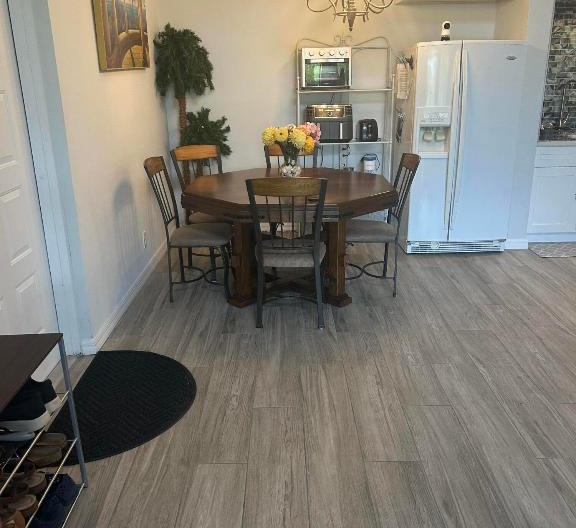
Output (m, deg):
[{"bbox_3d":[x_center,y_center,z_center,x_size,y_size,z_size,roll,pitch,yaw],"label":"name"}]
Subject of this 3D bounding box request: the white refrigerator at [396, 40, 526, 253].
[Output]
[{"bbox_3d":[1.425,-1.004,4.990,0.835,1.691,0.790,-1,19,0],"label":"white refrigerator"}]

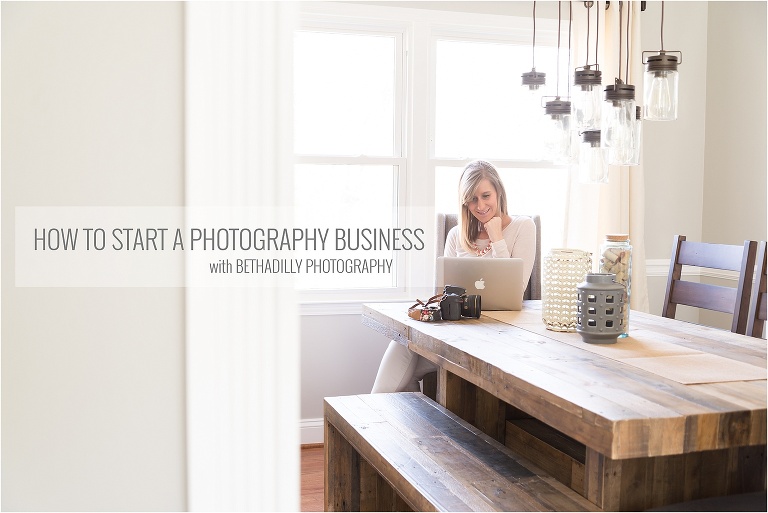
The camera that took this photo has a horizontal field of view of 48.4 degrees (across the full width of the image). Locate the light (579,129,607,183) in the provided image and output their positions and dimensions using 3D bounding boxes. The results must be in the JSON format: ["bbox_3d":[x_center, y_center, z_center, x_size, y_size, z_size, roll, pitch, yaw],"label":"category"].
[{"bbox_3d":[0.671,-0.322,2.730,0.097,0.168,0.097,0,4,0],"label":"light"}]

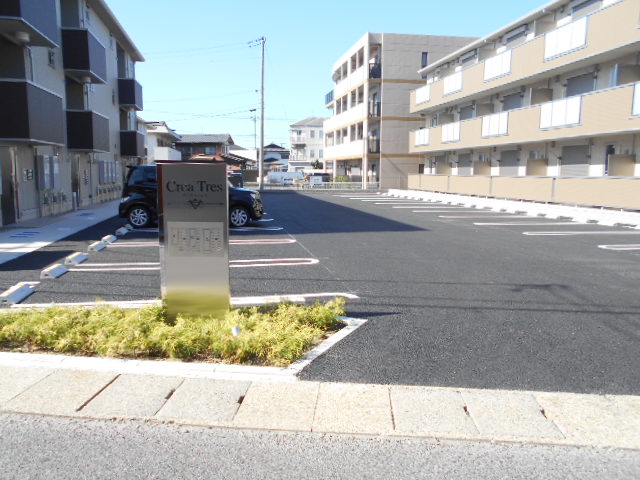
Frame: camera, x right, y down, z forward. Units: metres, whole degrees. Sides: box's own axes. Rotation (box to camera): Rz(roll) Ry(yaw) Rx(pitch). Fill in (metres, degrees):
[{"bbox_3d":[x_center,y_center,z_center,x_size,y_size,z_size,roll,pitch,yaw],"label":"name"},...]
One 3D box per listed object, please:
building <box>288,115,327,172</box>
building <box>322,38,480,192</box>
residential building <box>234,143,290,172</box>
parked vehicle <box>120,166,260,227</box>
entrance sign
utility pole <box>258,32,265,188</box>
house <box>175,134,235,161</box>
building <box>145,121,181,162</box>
[{"bbox_3d":[0.150,-14.001,75.253,9.200,10.045,8.000,-1,8,-11],"label":"building"},{"bbox_3d":[7.590,-11.223,46.916,11.700,12.065,16.500,-1,8,-11],"label":"building"},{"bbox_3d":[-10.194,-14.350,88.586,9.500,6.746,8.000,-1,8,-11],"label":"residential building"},{"bbox_3d":[-3.521,-1.263,13.531,3.850,1.660,1.700,-1,8,-11],"label":"parked vehicle"},{"bbox_3d":[-1.176,0.042,4.590,0.627,1.560,0.160,-1,8,-6],"label":"entrance sign"},{"bbox_3d":[-4.666,-10.111,38.983,0.360,12.055,0.360,-1,8,-11],"label":"utility pole"},{"bbox_3d":[-16.528,-11.716,69.172,9.000,6.791,7.500,1,8,5],"label":"house"},{"bbox_3d":[-20.523,-9.718,53.736,8.000,7.030,9.000,-1,8,-11],"label":"building"}]

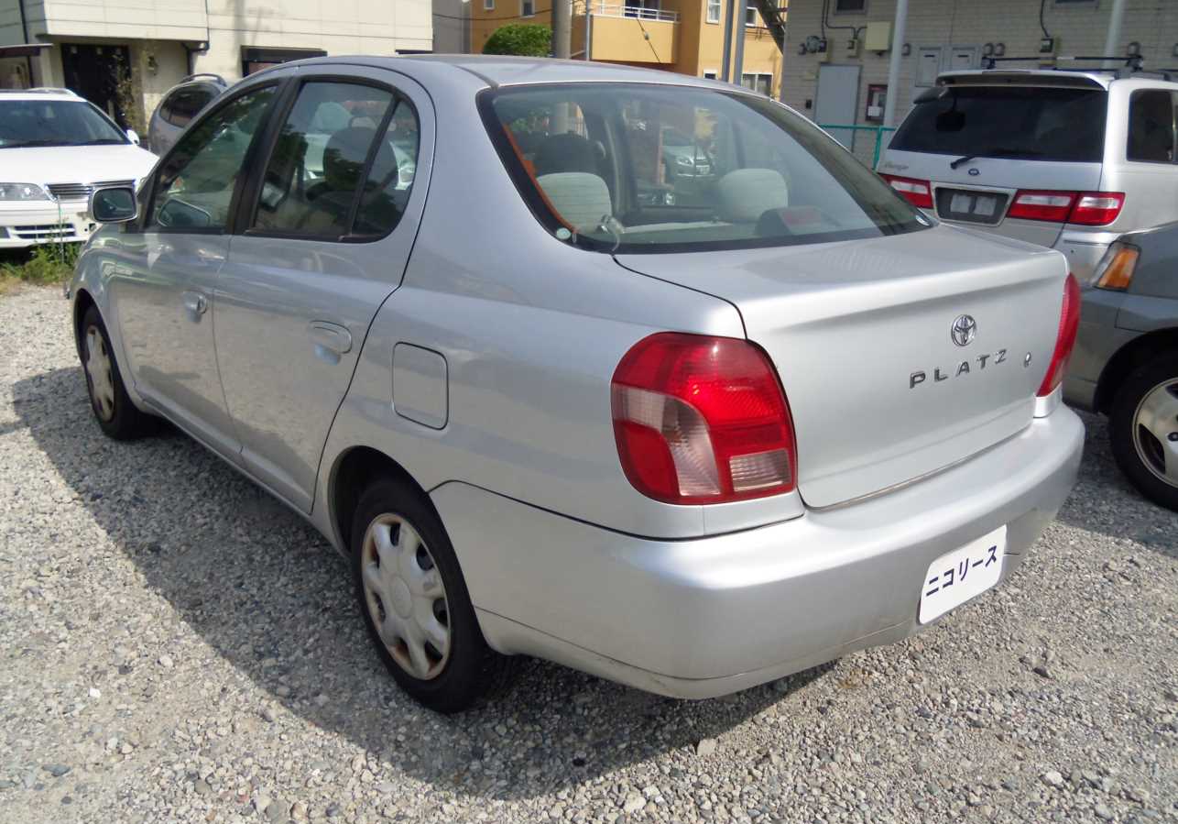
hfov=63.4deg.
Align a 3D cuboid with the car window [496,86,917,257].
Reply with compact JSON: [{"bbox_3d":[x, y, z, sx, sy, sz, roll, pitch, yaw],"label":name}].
[{"bbox_3d":[0.313,-0.605,2.303,1.270,0.110,0.580,-13,56,-40],"label":"car window"}]

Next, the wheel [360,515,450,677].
[{"bbox_3d":[-0.384,0.426,2.288,0.160,0.395,0.395,-13,23,-40],"label":"wheel"}]

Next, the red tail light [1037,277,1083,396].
[{"bbox_3d":[1.167,-0.213,2.416,0.155,0.285,0.320,15,21,34],"label":"red tail light"}]

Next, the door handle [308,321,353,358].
[{"bbox_3d":[-0.611,-0.175,2.233,0.045,0.070,0.190,-13,23,-40],"label":"door handle"}]

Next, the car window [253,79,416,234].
[{"bbox_3d":[-0.623,-0.603,2.316,0.050,0.424,0.741,18,2,-45],"label":"car window"}]

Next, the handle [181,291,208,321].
[{"bbox_3d":[-1.196,-0.328,2.880,0.045,0.070,0.190,-13,23,-40],"label":"handle"}]

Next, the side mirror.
[{"bbox_3d":[-1.581,-0.688,3.170,0.165,0.120,0.105,-13,23,-40],"label":"side mirror"}]

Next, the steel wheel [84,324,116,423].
[{"bbox_3d":[-1.954,-0.169,3.961,0.160,0.395,0.395,-12,23,-38],"label":"steel wheel"}]

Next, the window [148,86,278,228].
[{"bbox_3d":[-1.160,-0.752,2.875,0.050,0.495,0.624,18,2,-45],"label":"window"}]

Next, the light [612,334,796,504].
[{"bbox_3d":[0.199,0.011,1.593,0.320,0.285,0.155,-8,20,-28],"label":"light"}]

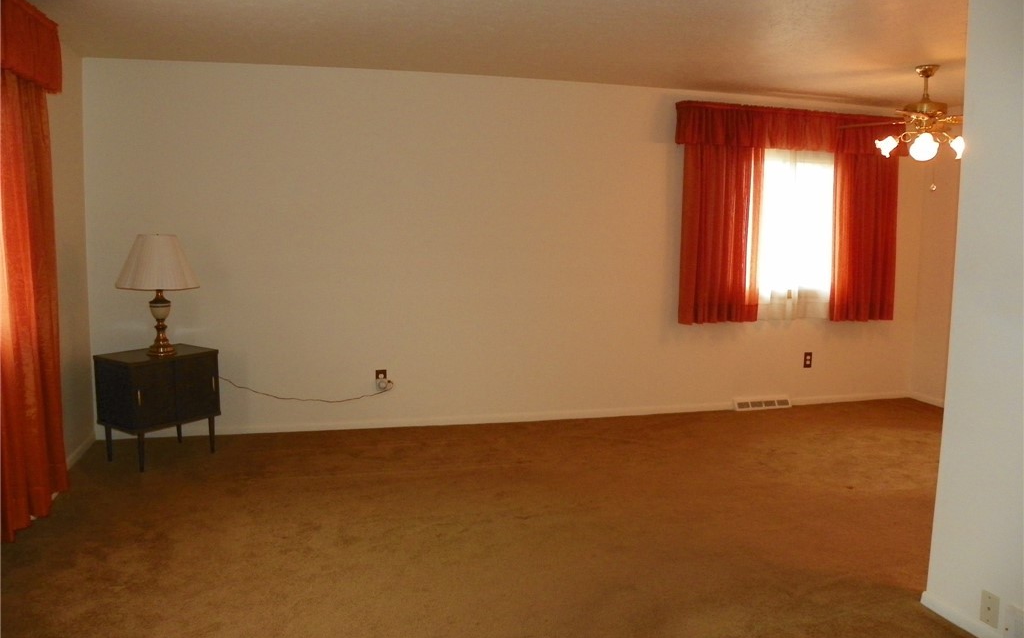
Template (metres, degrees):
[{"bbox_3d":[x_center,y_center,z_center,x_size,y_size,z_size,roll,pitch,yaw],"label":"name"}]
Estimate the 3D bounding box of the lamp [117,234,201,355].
[{"bbox_3d":[-2.085,-0.146,4.557,0.455,0.712,0.455,-1,7,-14],"label":"lamp"}]

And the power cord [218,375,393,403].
[{"bbox_3d":[-1.384,0.470,5.198,1.153,0.243,0.100,-1,7,-14],"label":"power cord"}]

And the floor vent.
[{"bbox_3d":[2.039,0.686,6.154,0.500,0.085,0.050,-1,7,-14],"label":"floor vent"}]

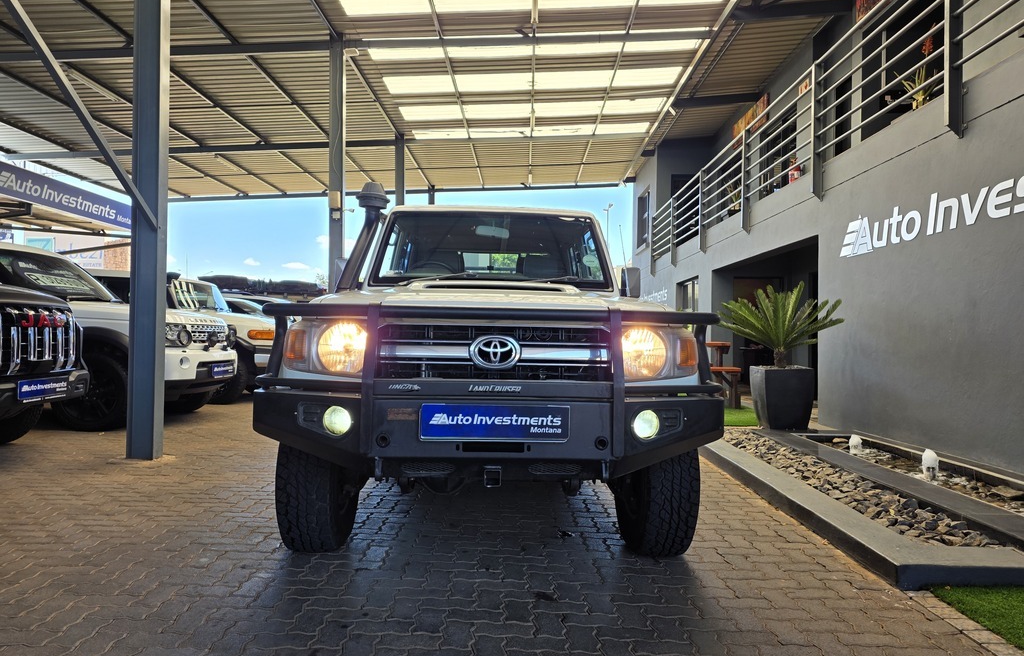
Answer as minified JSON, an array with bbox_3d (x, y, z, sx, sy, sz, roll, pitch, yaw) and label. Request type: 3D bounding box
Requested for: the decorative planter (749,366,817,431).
[{"bbox_3d":[2.835,0.751,7.150,0.530,0.640,0.510,1,-1,1],"label":"decorative planter"}]

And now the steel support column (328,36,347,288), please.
[{"bbox_3d":[-2.937,-1.854,11.380,0.210,6.000,0.150,1,-1,1],"label":"steel support column"}]

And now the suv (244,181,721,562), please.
[{"bbox_3d":[-0.145,0.106,5.030,1.900,2.020,5.350,1,-1,-2],"label":"suv"}]

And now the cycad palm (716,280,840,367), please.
[{"bbox_3d":[2.827,-0.026,7.150,1.300,0.910,1.250,1,-1,1],"label":"cycad palm"}]

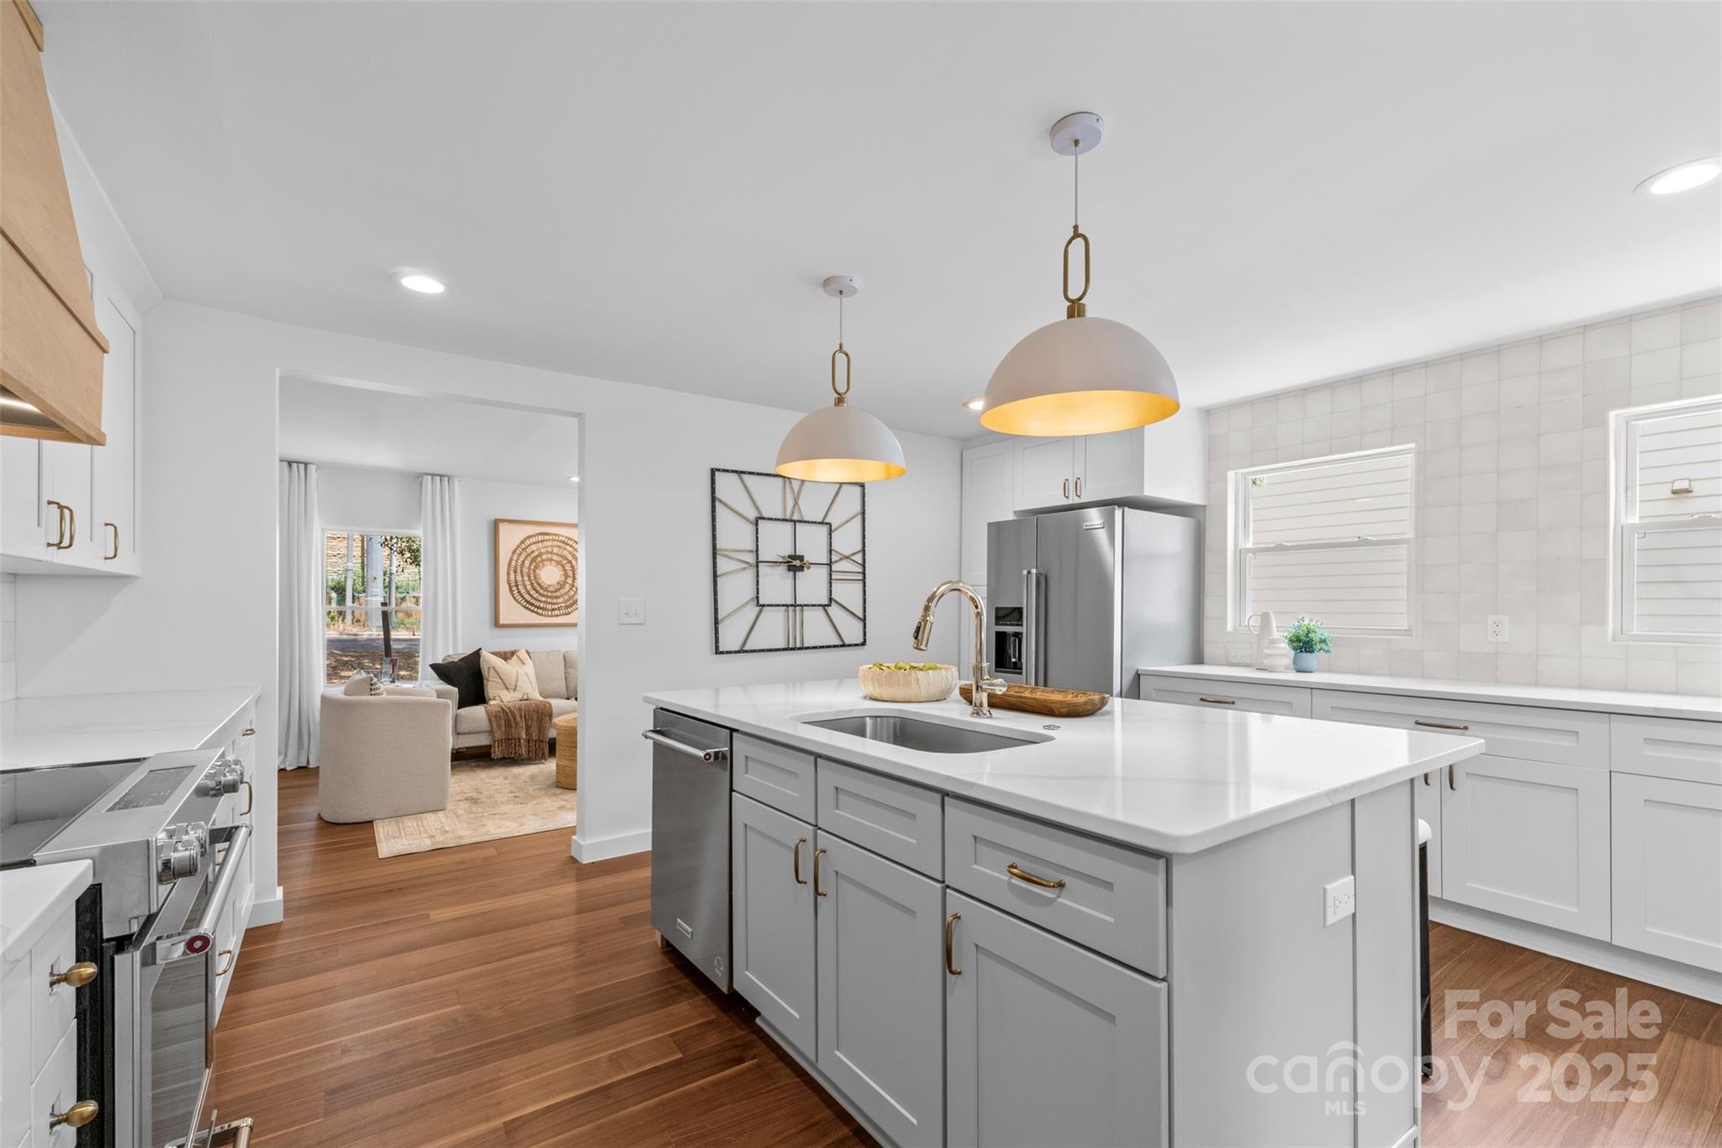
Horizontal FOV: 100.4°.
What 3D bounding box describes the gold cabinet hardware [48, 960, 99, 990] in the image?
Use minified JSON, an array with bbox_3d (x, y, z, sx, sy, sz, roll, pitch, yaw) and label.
[{"bbox_3d":[-1.011,0.514,0.920,0.042,0.030,0.030,2,-3,-36],"label":"gold cabinet hardware"}]

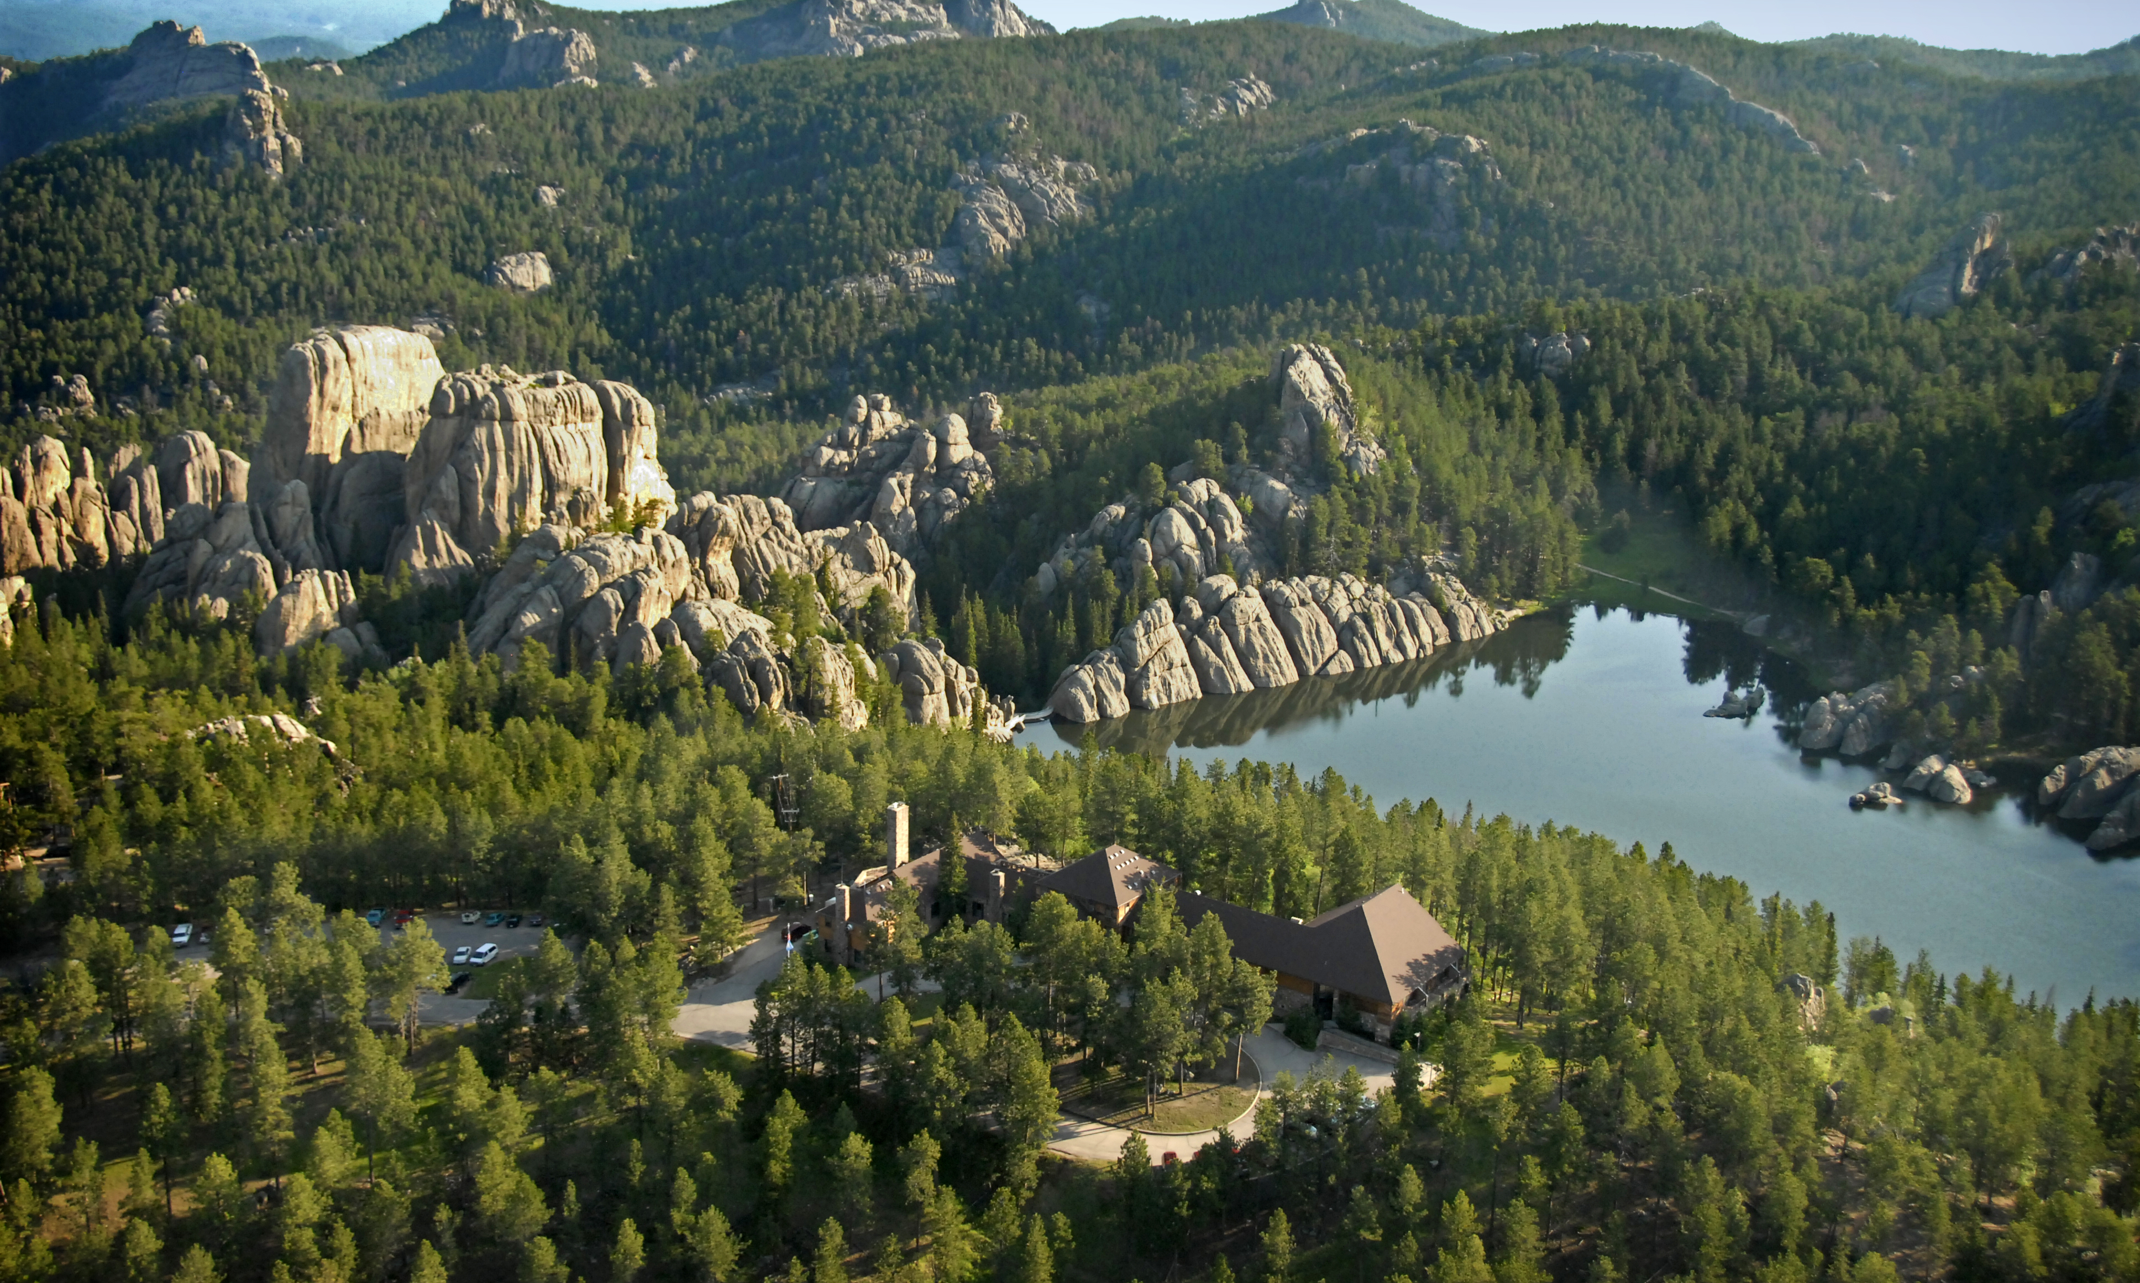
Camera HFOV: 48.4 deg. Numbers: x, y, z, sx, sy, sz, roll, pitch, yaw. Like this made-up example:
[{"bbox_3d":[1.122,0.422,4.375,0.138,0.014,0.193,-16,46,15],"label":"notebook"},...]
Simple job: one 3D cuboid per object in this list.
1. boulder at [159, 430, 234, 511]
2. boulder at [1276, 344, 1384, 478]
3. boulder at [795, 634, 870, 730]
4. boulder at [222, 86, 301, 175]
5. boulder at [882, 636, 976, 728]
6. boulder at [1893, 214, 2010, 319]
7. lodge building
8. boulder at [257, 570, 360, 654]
[{"bbox_3d":[-262.639,-50.538,715.265,21.694,25.695,18.440,-6,17,-20],"label":"boulder"},{"bbox_3d":[80.341,-71.500,738.000,32.344,40.580,24.258,2,16,6],"label":"boulder"},{"bbox_3d":[-57.045,9.873,574.000,17.029,22.290,16.177,-2,16,-6],"label":"boulder"},{"bbox_3d":[-559.735,-353.307,1650.000,52.288,59.314,44.445,-5,17,-18],"label":"boulder"},{"bbox_3d":[-34.600,10.235,583.060,22.013,21.969,18.711,-1,16,-3],"label":"boulder"},{"bbox_3d":[373.838,-158.559,1010.182,45.627,44.866,34.220,6,17,19],"label":"boulder"},{"bbox_3d":[10.853,41.953,371.018,101.813,17.325,37.428,7,18,22],"label":"lodge building"},{"bbox_3d":[-210.007,-7.653,655.248,27.381,24.013,21.905,-5,17,-18],"label":"boulder"}]

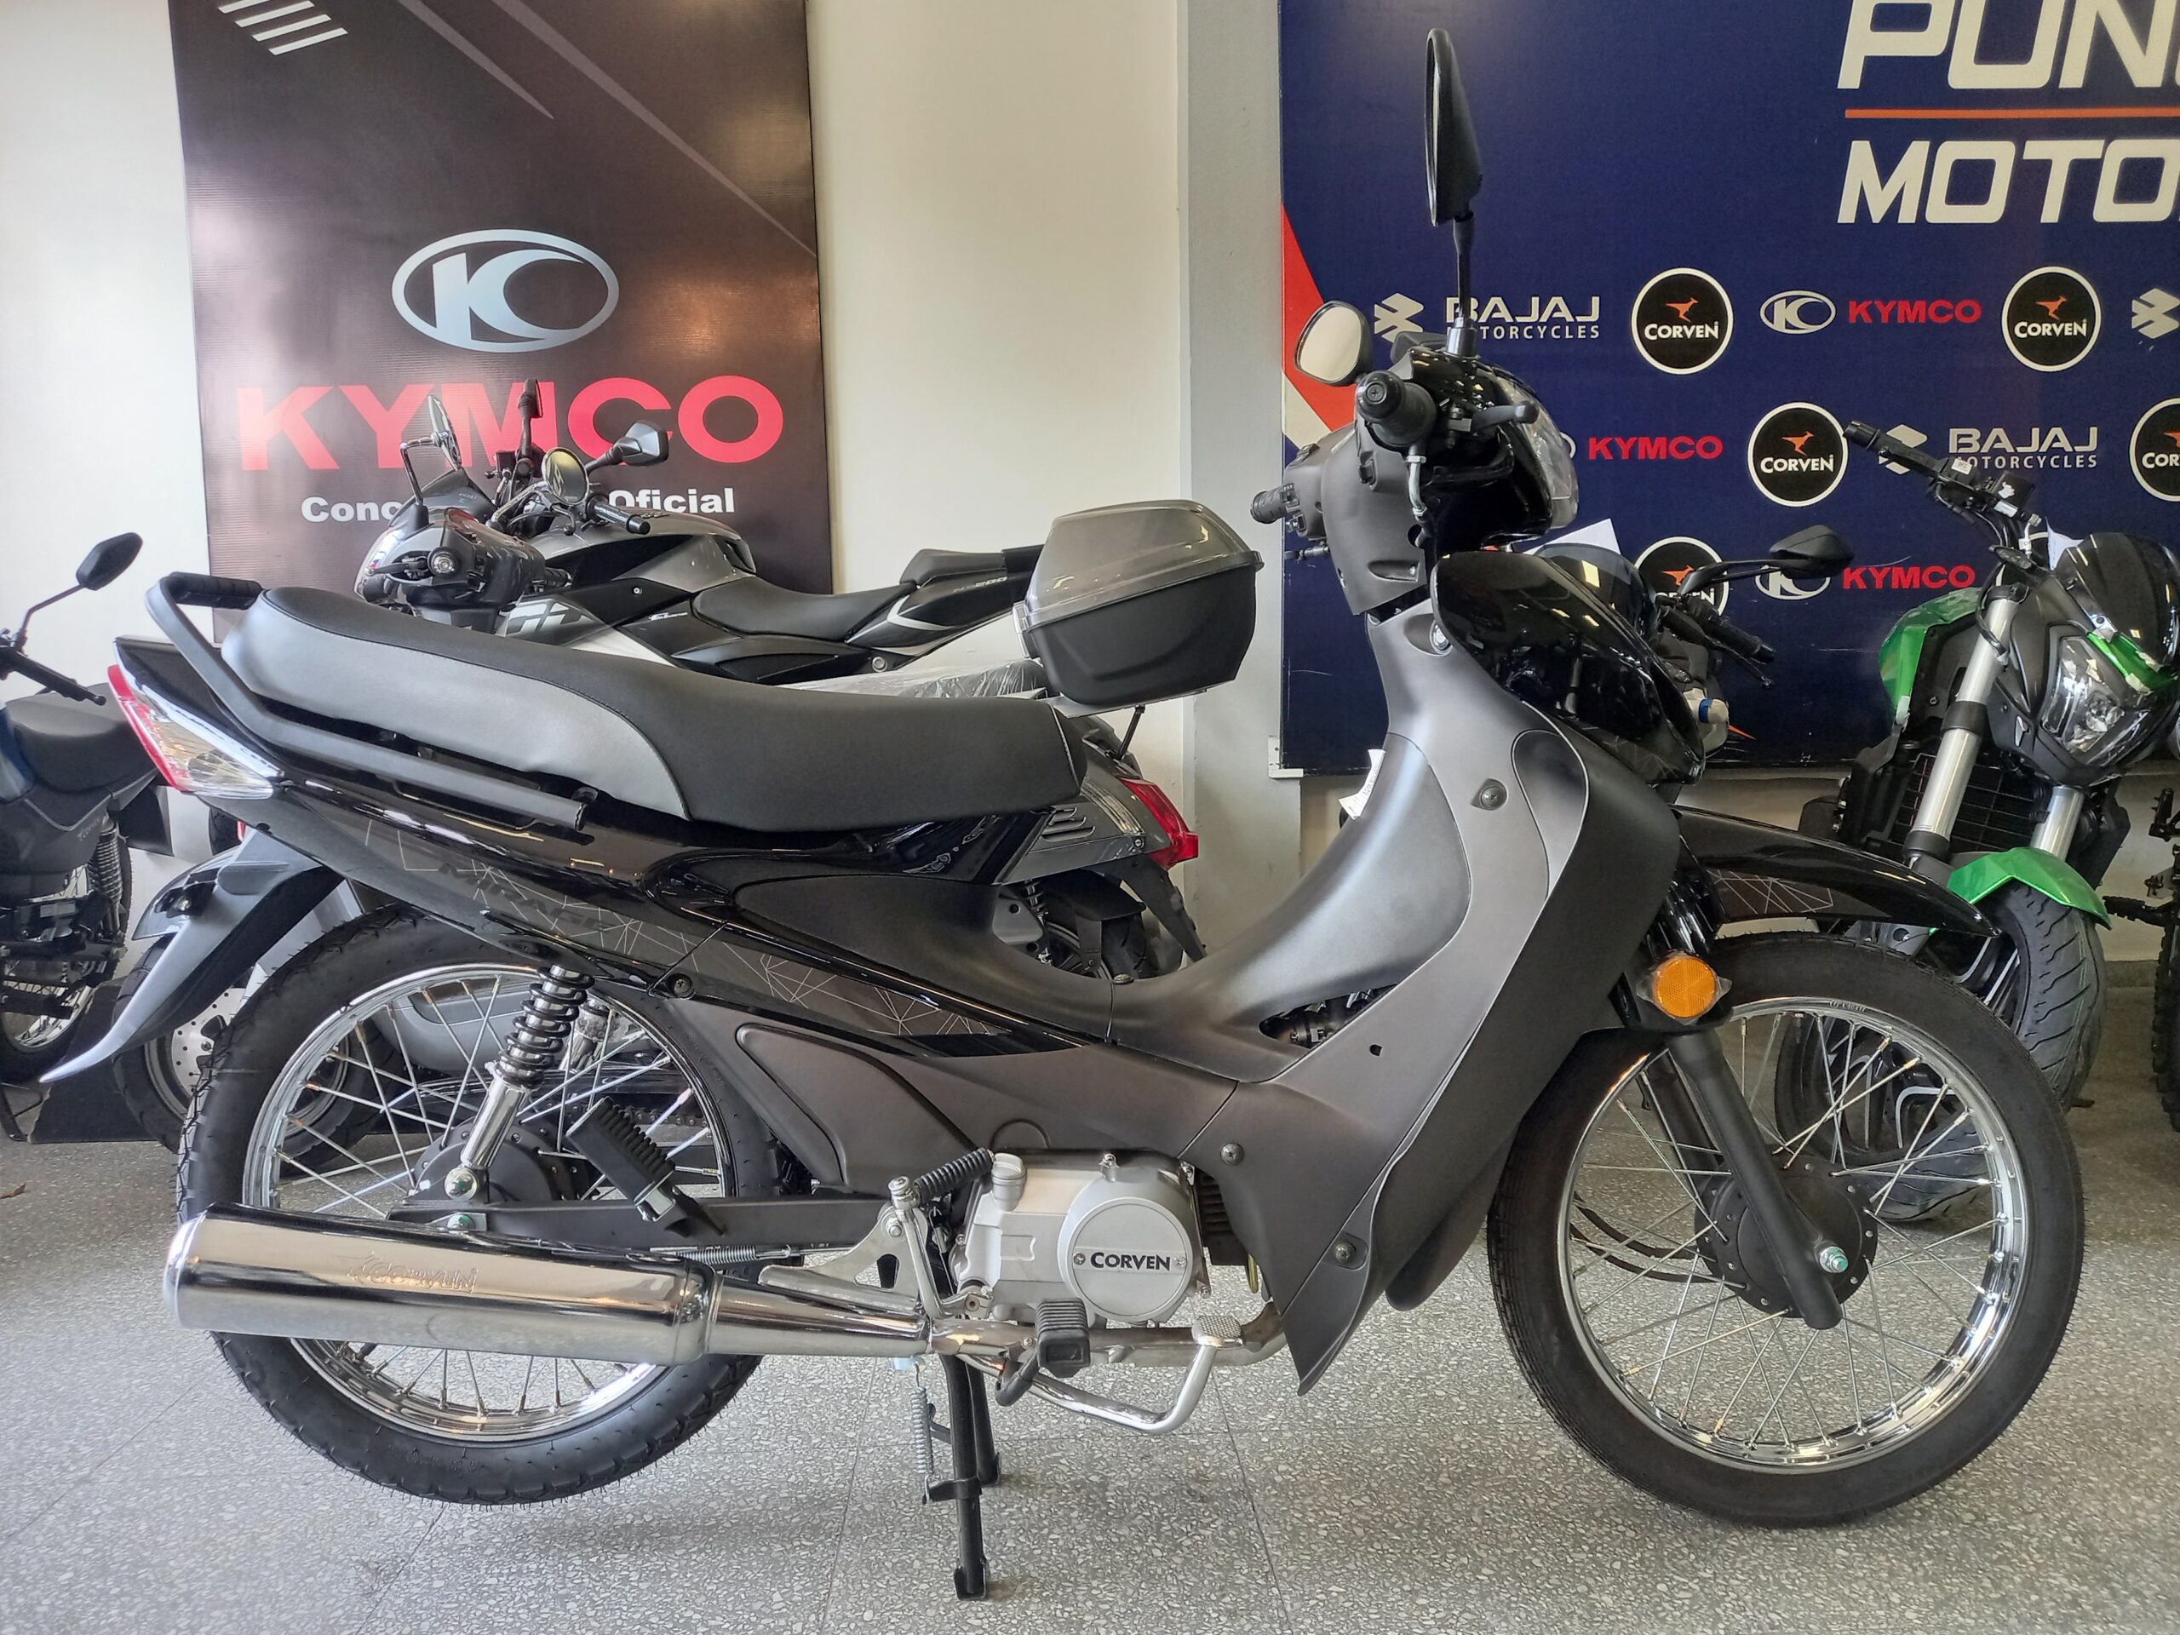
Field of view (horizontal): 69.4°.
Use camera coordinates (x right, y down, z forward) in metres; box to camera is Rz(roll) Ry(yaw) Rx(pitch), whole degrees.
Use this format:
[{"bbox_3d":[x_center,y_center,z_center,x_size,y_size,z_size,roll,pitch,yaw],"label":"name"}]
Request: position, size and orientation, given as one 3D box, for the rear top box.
[{"bbox_3d":[0.058,-0.340,2.540,0.365,0.280,0.400,-12,7,-4],"label":"rear top box"}]

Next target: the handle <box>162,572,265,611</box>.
[{"bbox_3d":[-0.787,-0.204,1.415,0.036,0.036,0.180,0,6,0],"label":"handle"}]

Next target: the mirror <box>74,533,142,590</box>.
[{"bbox_3d":[-1.560,-0.408,2.500,0.125,0.070,0.045,-36,18,-17],"label":"mirror"}]

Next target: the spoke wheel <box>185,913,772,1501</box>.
[{"bbox_3d":[-0.578,0.364,1.480,0.557,0.557,0.095,0,6,0],"label":"spoke wheel"}]

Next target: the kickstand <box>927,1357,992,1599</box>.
[{"bbox_3d":[-0.118,0.566,1.420,0.075,0.220,0.170,0,6,0],"label":"kickstand"}]

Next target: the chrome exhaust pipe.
[{"bbox_3d":[-0.455,0.395,1.325,0.625,0.098,0.098,5,6,0],"label":"chrome exhaust pipe"}]

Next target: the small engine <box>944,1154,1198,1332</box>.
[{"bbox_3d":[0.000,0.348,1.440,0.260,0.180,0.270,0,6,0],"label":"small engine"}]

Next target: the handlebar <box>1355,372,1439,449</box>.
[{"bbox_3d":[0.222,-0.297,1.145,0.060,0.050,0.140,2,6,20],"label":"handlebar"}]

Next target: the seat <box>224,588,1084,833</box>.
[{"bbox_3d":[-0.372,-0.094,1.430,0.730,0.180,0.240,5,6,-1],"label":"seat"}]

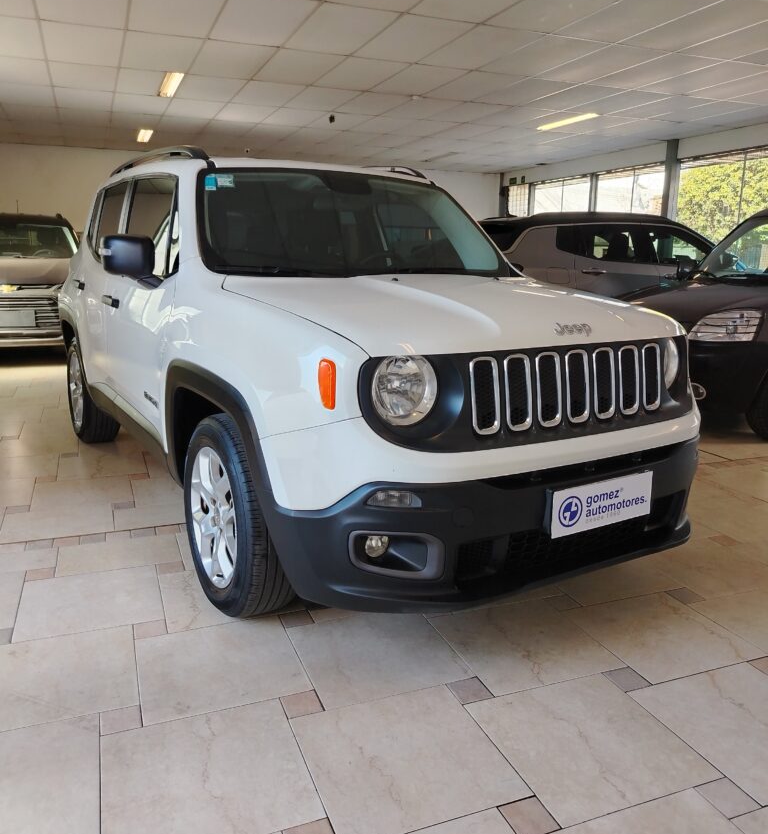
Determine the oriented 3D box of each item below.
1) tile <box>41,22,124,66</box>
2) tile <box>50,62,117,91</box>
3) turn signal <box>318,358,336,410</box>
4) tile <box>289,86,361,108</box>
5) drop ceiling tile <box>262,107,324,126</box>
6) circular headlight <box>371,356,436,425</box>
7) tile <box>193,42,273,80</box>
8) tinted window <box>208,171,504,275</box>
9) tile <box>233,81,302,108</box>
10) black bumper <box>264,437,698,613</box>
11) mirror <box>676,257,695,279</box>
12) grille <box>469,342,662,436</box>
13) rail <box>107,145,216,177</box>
[{"bbox_3d":[-2.518,-3.121,5.957,0.605,0.020,1.210,-4,14,-21],"label":"tile"},{"bbox_3d":[-2.950,-3.353,7.002,0.605,0.022,1.206,-5,14,-21],"label":"tile"},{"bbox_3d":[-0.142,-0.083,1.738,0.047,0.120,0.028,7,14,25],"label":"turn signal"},{"bbox_3d":[-0.688,-3.519,7.857,0.602,0.025,1.210,-4,14,-21],"label":"tile"},{"bbox_3d":[-1.136,-3.768,8.944,0.602,0.025,1.210,-4,14,-21],"label":"drop ceiling tile"},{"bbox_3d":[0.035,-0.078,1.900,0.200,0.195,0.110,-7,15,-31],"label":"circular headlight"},{"bbox_3d":[-1.378,-3.205,6.387,0.605,0.020,1.210,-4,14,-21],"label":"tile"},{"bbox_3d":[-0.075,-0.795,2.960,1.420,0.620,0.150,-7,-28,-32],"label":"tinted window"},{"bbox_3d":[-1.250,-3.489,7.665,0.605,0.022,1.206,-5,14,-21],"label":"tile"},{"bbox_3d":[0.512,0.272,2.195,1.760,0.380,0.420,-7,15,-31],"label":"black bumper"},{"bbox_3d":[2.812,-1.380,6.600,0.120,0.200,0.200,-3,13,-17],"label":"mirror"},{"bbox_3d":[0.563,-0.094,2.081,0.800,0.220,0.080,-7,9,-32],"label":"grille"},{"bbox_3d":[-1.197,-1.264,3.625,0.080,0.115,1.820,-7,15,-31],"label":"rail"}]

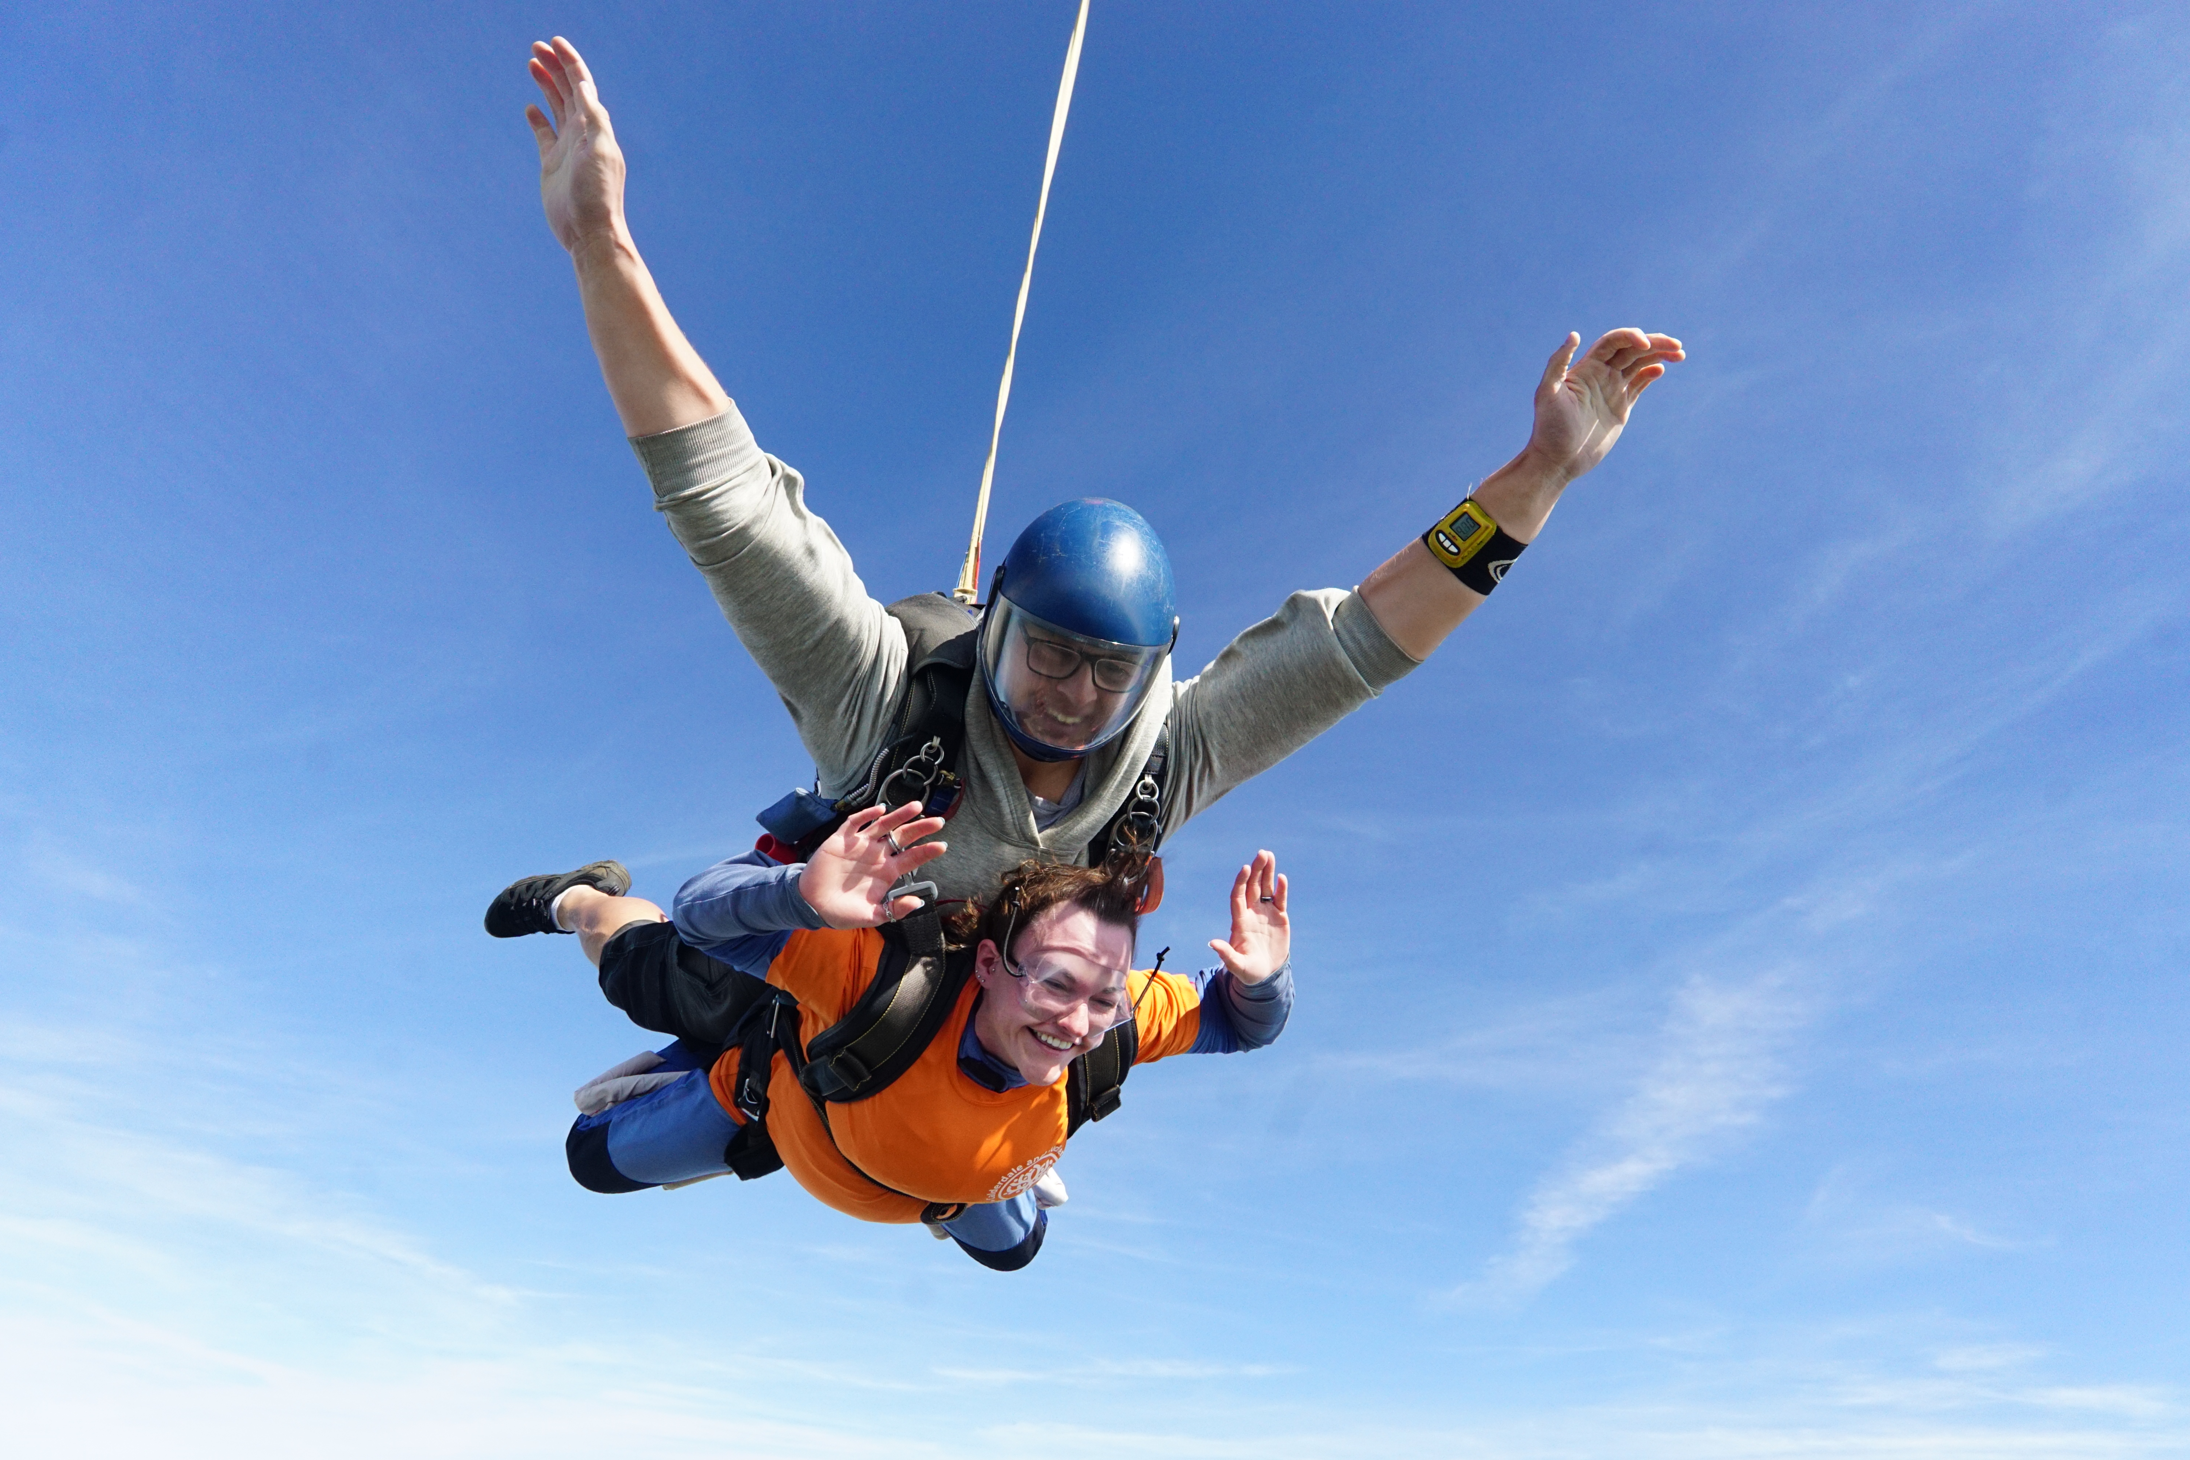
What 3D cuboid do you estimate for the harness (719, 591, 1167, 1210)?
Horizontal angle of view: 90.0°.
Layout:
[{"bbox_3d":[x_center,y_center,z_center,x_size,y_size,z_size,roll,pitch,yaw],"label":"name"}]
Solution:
[{"bbox_3d":[-0.250,0.265,1.580,0.480,0.620,0.680,11,-34,-27],"label":"harness"}]

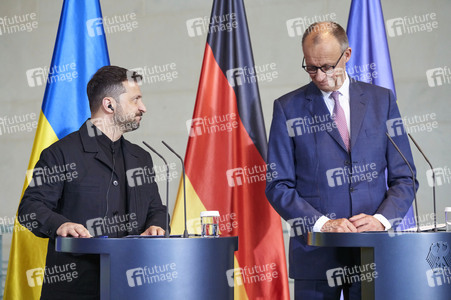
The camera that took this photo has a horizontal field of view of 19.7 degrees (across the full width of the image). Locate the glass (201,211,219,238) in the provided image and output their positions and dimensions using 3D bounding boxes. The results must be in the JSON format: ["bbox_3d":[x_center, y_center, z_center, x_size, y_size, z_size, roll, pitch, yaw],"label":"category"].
[{"bbox_3d":[-0.057,0.279,4.880,0.071,0.100,0.071,0,-2,0],"label":"glass"}]

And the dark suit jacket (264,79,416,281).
[{"bbox_3d":[0.455,0.117,5.150,0.580,0.790,0.400,0,-2,-13],"label":"dark suit jacket"}]

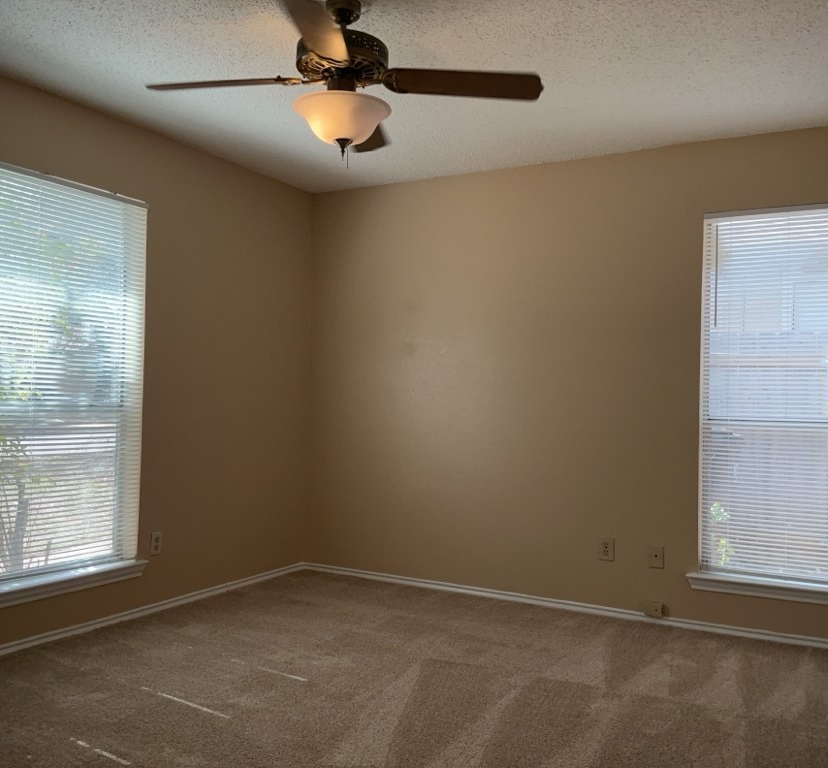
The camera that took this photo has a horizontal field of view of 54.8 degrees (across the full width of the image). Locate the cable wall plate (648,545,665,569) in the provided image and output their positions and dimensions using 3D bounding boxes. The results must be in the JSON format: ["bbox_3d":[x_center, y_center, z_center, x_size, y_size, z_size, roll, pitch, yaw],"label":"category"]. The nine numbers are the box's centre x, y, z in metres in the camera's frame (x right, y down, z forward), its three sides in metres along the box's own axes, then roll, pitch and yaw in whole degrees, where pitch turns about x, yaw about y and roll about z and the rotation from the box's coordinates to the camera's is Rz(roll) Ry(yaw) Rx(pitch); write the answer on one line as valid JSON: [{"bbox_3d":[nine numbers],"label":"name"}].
[{"bbox_3d":[1.235,0.884,4.074,0.074,0.115,0.012,1,-1,30],"label":"cable wall plate"}]

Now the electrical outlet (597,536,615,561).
[{"bbox_3d":[1.009,0.872,4.203,0.075,0.116,0.012,1,-1,30],"label":"electrical outlet"}]

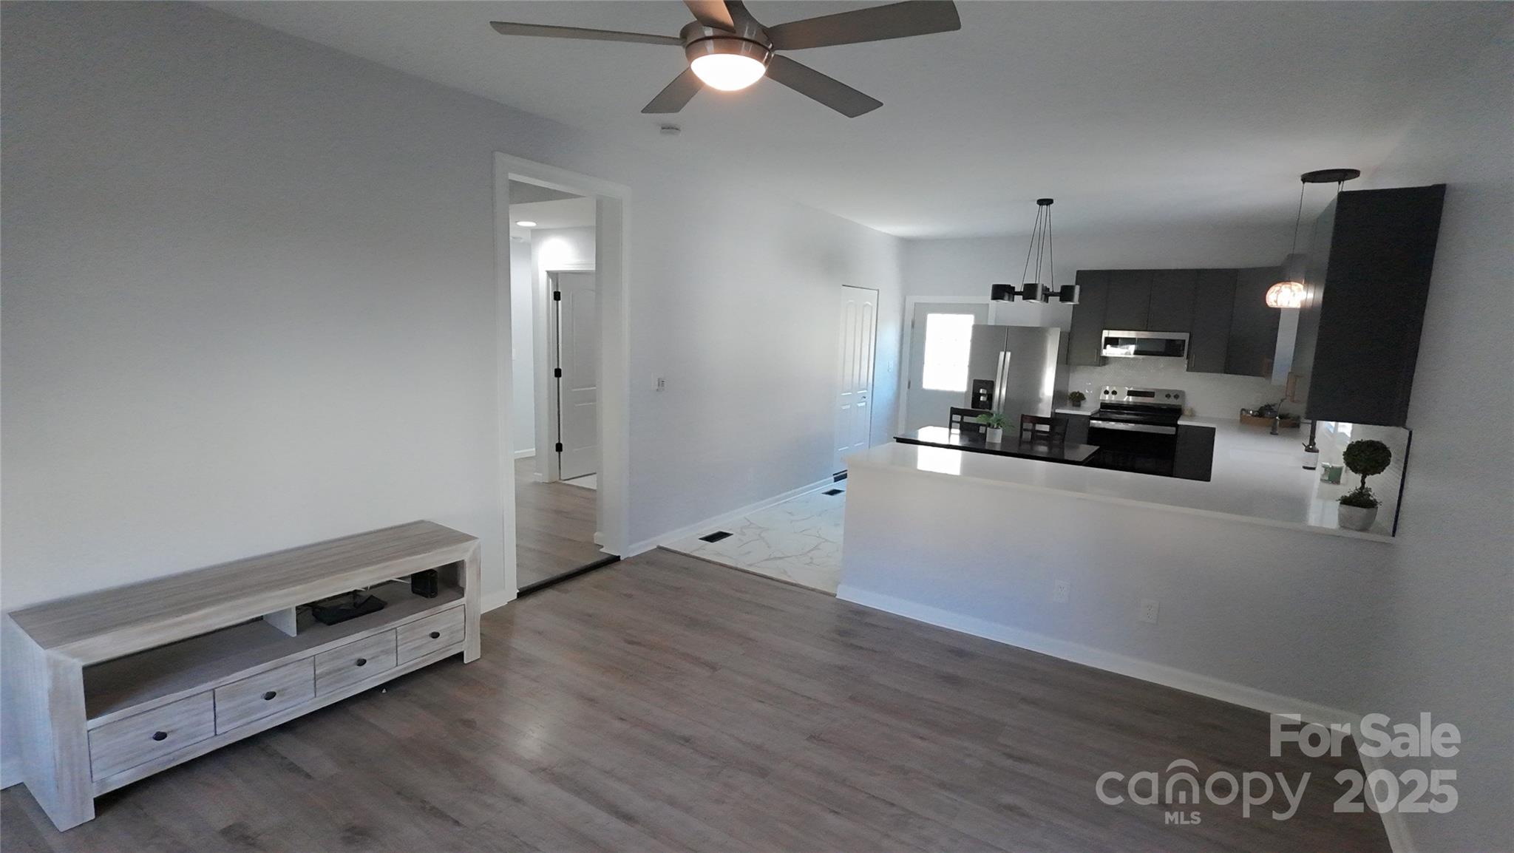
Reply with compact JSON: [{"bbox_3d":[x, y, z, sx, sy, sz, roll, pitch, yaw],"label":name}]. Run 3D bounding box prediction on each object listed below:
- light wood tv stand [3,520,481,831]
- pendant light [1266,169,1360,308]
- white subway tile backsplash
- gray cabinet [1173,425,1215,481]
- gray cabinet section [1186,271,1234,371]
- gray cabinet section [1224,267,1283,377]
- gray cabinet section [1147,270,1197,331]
[{"bbox_3d":[-2.087,0.944,2.497,0.469,0.644,1.436,7,9,38],"label":"light wood tv stand"},{"bbox_3d":[4.071,-1.347,4.119,0.436,0.941,0.436,6,9,33],"label":"pendant light"},{"bbox_3d":[4.552,-0.402,6.124,1.989,0.604,0.030,6,8,29],"label":"white subway tile backsplash"},{"bbox_3d":[4.500,0.442,5.868,0.315,0.906,0.644,6,9,31],"label":"gray cabinet"},{"bbox_3d":[4.476,-1.028,5.566,0.306,0.975,0.330,7,9,31],"label":"gray cabinet section"},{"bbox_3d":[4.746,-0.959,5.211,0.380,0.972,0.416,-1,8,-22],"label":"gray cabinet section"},{"bbox_3d":[4.198,-1.257,5.714,0.346,0.602,0.330,7,9,31],"label":"gray cabinet section"}]

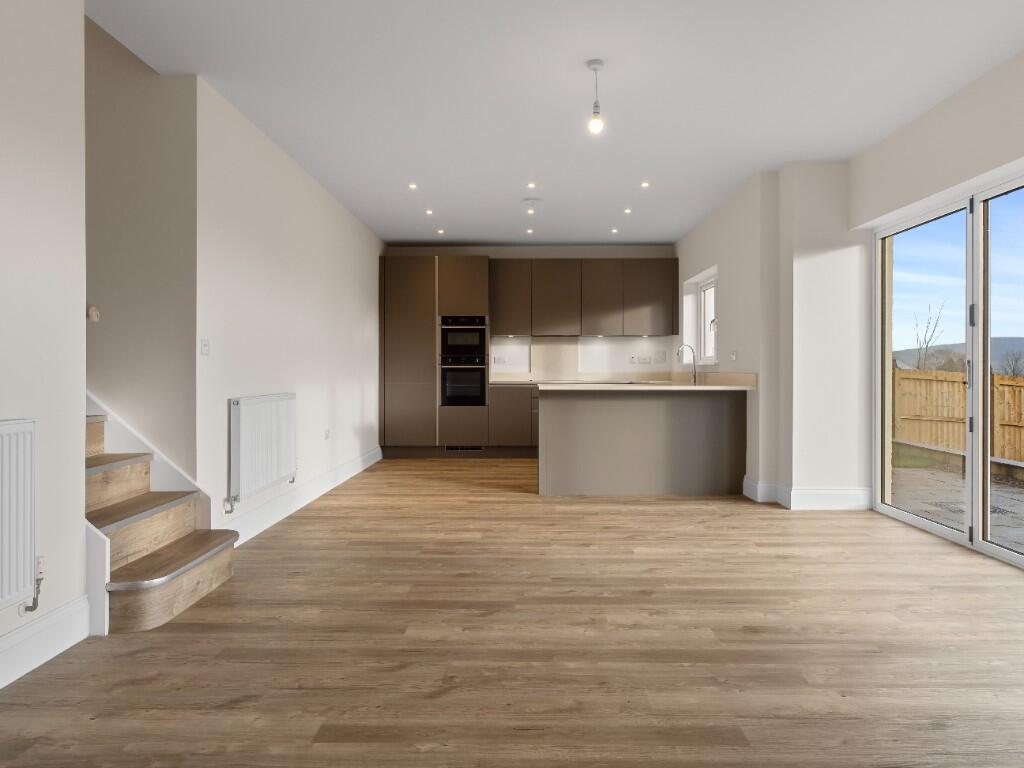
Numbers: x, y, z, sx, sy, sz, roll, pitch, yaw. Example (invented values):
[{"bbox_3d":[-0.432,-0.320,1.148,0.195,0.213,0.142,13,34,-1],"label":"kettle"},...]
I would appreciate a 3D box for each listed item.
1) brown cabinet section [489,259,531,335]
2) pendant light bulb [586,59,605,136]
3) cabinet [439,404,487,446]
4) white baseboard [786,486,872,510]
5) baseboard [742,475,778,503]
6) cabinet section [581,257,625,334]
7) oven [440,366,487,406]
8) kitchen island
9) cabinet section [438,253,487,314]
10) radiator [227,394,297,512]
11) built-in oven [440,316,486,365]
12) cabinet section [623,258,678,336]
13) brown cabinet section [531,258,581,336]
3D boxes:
[{"bbox_3d":[-0.014,-1.046,8.725,0.506,0.921,0.350,0,1,1],"label":"brown cabinet section"},{"bbox_3d":[0.414,-1.408,3.490,0.091,0.366,0.091,0,1,1],"label":"pendant light bulb"},{"bbox_3d":[-0.561,0.483,8.598,0.601,0.472,0.570,0,1,1],"label":"cabinet"},{"bbox_3d":[2.349,0.841,5.212,0.602,0.168,0.025,0,1,1],"label":"white baseboard"},{"bbox_3d":[1.980,0.836,5.657,0.159,0.165,0.279,0,1,1],"label":"baseboard"},{"bbox_3d":[1.095,-1.042,8.725,0.505,0.930,0.350,0,1,1],"label":"cabinet section"},{"bbox_3d":[-0.560,0.011,8.581,0.556,0.488,0.550,0,1,1],"label":"oven"},{"bbox_3d":[1.057,0.458,5.951,1.704,0.910,0.890,0,1,1],"label":"kitchen island"},{"bbox_3d":[-0.565,-1.157,8.655,0.593,0.710,0.570,0,1,1],"label":"cabinet section"},{"bbox_3d":[-1.568,0.393,4.499,0.075,0.625,1.013,0,1,1],"label":"radiator"},{"bbox_3d":[-0.560,-0.514,8.572,0.556,0.563,0.550,0,1,1],"label":"built-in oven"},{"bbox_3d":[1.677,-1.042,8.725,0.660,0.930,0.350,0,1,1],"label":"cabinet section"},{"bbox_3d":[0.541,-1.042,8.725,0.603,0.930,0.350,0,1,1],"label":"brown cabinet section"}]

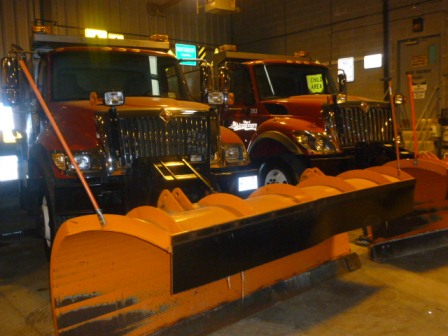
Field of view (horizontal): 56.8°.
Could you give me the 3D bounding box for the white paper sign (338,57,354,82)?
[{"bbox_3d":[3.136,-2.496,10.600,0.020,0.610,0.460,-7,8,-39],"label":"white paper sign"}]

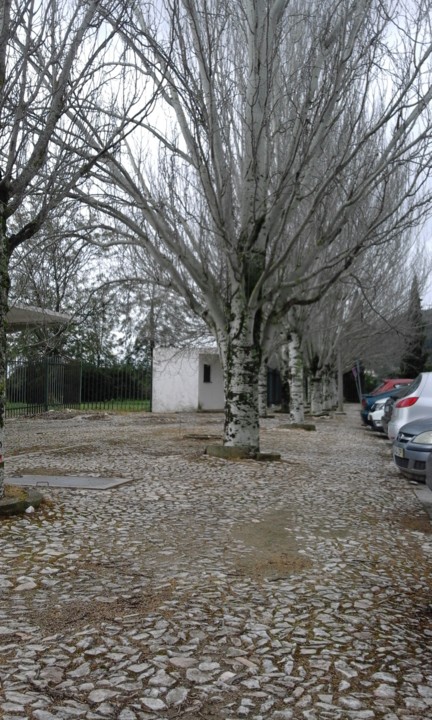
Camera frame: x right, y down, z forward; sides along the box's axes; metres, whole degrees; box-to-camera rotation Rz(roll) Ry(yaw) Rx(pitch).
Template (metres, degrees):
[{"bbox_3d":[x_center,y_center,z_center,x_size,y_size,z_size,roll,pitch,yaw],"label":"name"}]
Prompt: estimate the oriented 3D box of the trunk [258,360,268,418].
[{"bbox_3d":[2.396,1.443,31.000,0.570,3.040,0.570,-1,-3,12],"label":"trunk"}]

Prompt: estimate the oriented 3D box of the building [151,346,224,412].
[{"bbox_3d":[-0.994,1.199,37.000,5.000,3.850,4.000,0,-3,7],"label":"building"}]

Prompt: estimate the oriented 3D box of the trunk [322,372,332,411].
[{"bbox_3d":[7.805,2.164,42.000,0.660,2.860,0.660,-1,-3,12],"label":"trunk"}]

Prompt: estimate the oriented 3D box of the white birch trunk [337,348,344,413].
[{"bbox_3d":[7.572,1.153,36.500,0.400,3.940,0.400,-1,-3,12],"label":"white birch trunk"}]

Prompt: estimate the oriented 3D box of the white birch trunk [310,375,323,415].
[{"bbox_3d":[5.529,1.892,33.000,0.630,2.190,0.630,-1,-3,12],"label":"white birch trunk"}]

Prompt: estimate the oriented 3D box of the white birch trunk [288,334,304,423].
[{"bbox_3d":[2.820,0.611,21.000,0.530,3.140,0.530,-1,-3,12],"label":"white birch trunk"}]

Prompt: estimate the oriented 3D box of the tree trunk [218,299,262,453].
[{"bbox_3d":[0.482,0.309,11.600,0.740,2.990,0.740,-1,-3,12],"label":"tree trunk"}]

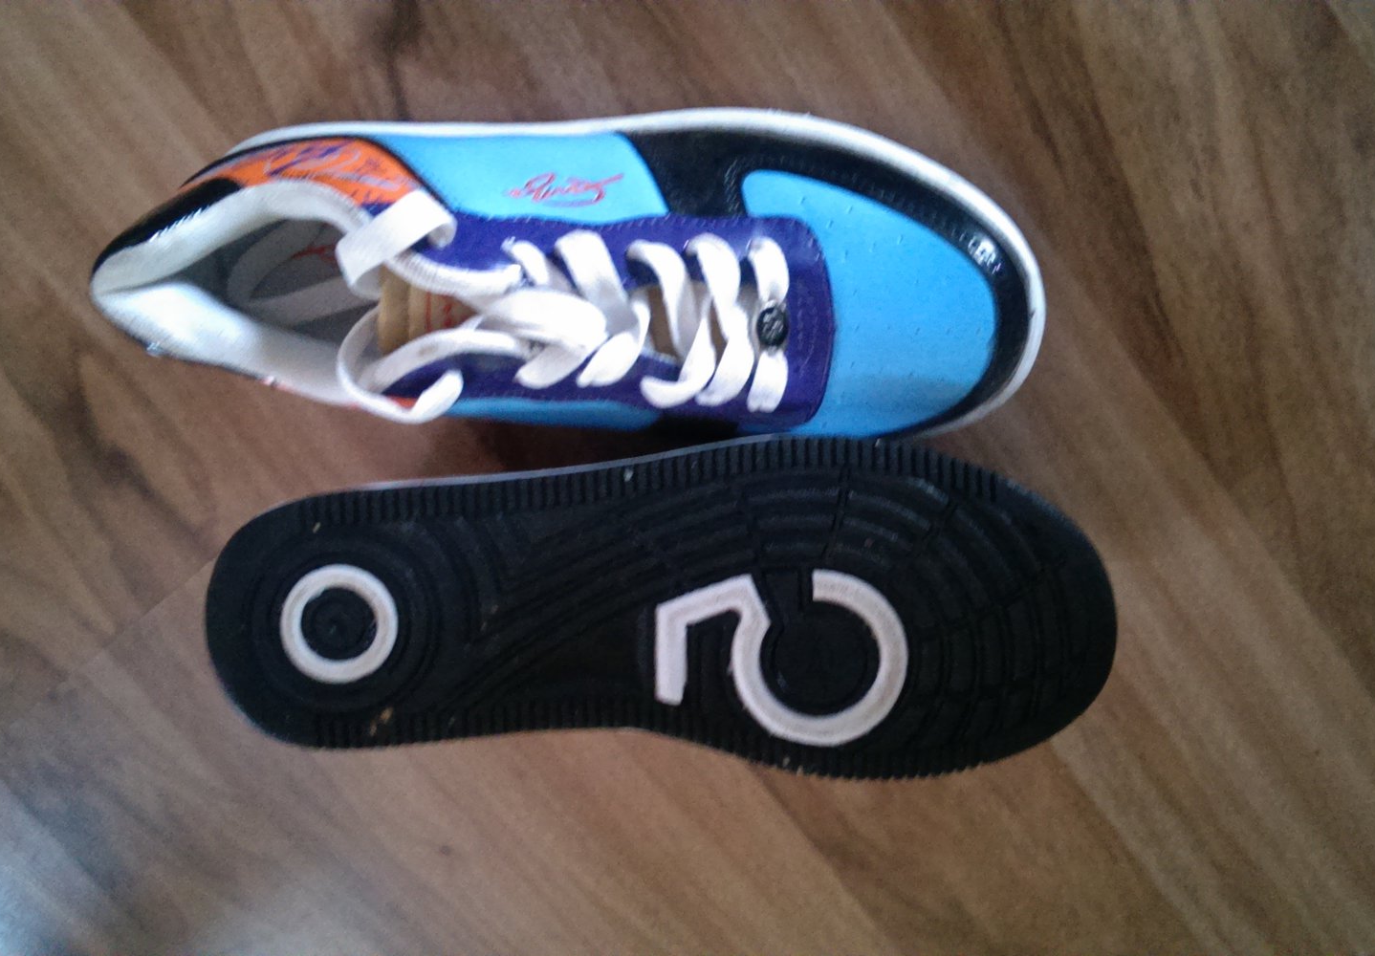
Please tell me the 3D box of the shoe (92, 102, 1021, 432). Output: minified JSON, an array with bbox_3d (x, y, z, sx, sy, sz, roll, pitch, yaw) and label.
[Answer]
[{"bbox_3d":[-0.036,-0.060,0.379,0.288,0.102,0.105,10,111,8],"label":"shoe"}]

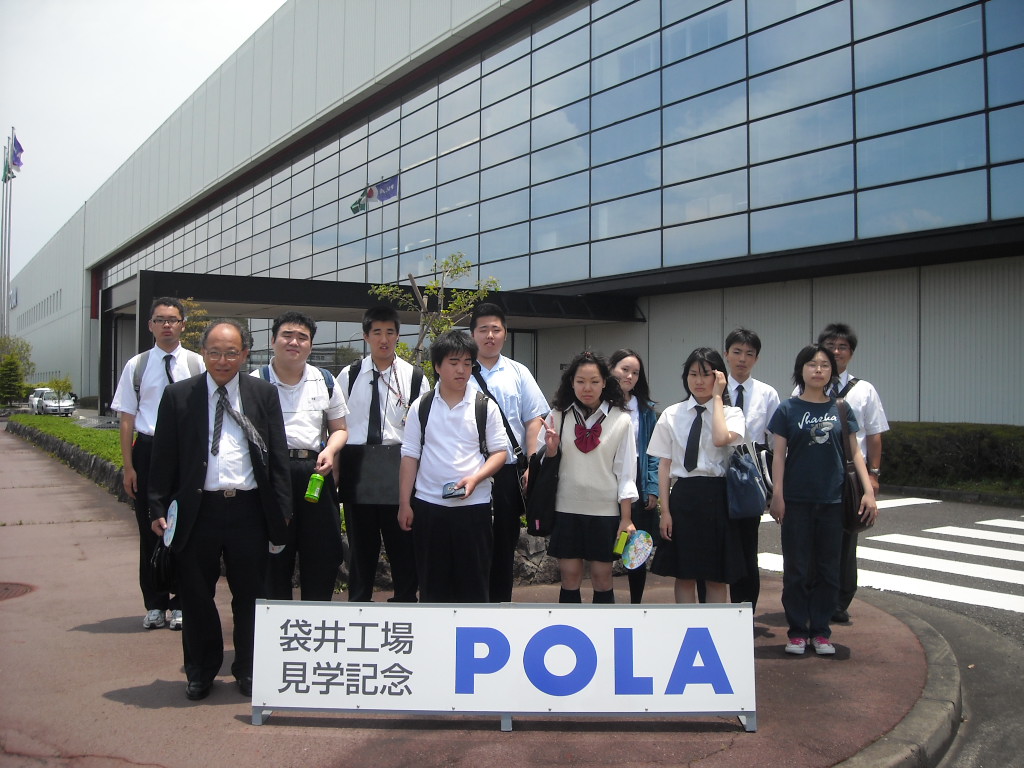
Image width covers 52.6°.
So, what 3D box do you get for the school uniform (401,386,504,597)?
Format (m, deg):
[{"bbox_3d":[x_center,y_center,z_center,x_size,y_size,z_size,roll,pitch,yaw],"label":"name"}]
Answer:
[{"bbox_3d":[-0.267,0.636,4.720,0.490,1.310,0.330,0,0,-3],"label":"school uniform"}]

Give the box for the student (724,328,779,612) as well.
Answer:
[{"bbox_3d":[1.225,0.519,5.600,0.470,1.680,0.310,0,0,6],"label":"student"}]

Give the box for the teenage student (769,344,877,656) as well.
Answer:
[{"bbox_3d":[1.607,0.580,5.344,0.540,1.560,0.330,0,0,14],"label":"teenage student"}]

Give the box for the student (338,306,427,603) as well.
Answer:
[{"bbox_3d":[-0.719,0.450,5.750,0.520,1.780,0.340,0,0,-1],"label":"student"}]

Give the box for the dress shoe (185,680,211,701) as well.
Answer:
[{"bbox_3d":[-1.345,1.279,4.505,0.105,0.110,0.285,0,0,-9],"label":"dress shoe"}]

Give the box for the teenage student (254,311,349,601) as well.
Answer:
[{"bbox_3d":[-1.087,0.485,5.255,0.530,1.710,0.400,0,0,-9],"label":"teenage student"}]

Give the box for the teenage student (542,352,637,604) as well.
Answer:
[{"bbox_3d":[0.376,0.597,4.954,0.450,1.505,0.350,0,0,10],"label":"teenage student"}]

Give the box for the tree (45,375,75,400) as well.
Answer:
[{"bbox_3d":[-13.985,0.325,32.000,0.880,1.280,0.850,0,0,-3],"label":"tree"}]

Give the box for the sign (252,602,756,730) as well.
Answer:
[{"bbox_3d":[-0.028,1.099,4.181,1.940,0.486,0.360,0,0,1],"label":"sign"}]

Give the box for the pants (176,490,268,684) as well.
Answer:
[{"bbox_3d":[-1.225,0.861,4.380,0.400,0.850,0.300,0,0,-6],"label":"pants"}]

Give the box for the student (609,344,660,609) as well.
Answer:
[{"bbox_3d":[0.652,0.576,5.900,0.410,1.570,0.300,0,0,9],"label":"student"}]

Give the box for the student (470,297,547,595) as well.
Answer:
[{"bbox_3d":[-0.067,0.472,5.205,0.500,1.750,0.360,0,0,2],"label":"student"}]

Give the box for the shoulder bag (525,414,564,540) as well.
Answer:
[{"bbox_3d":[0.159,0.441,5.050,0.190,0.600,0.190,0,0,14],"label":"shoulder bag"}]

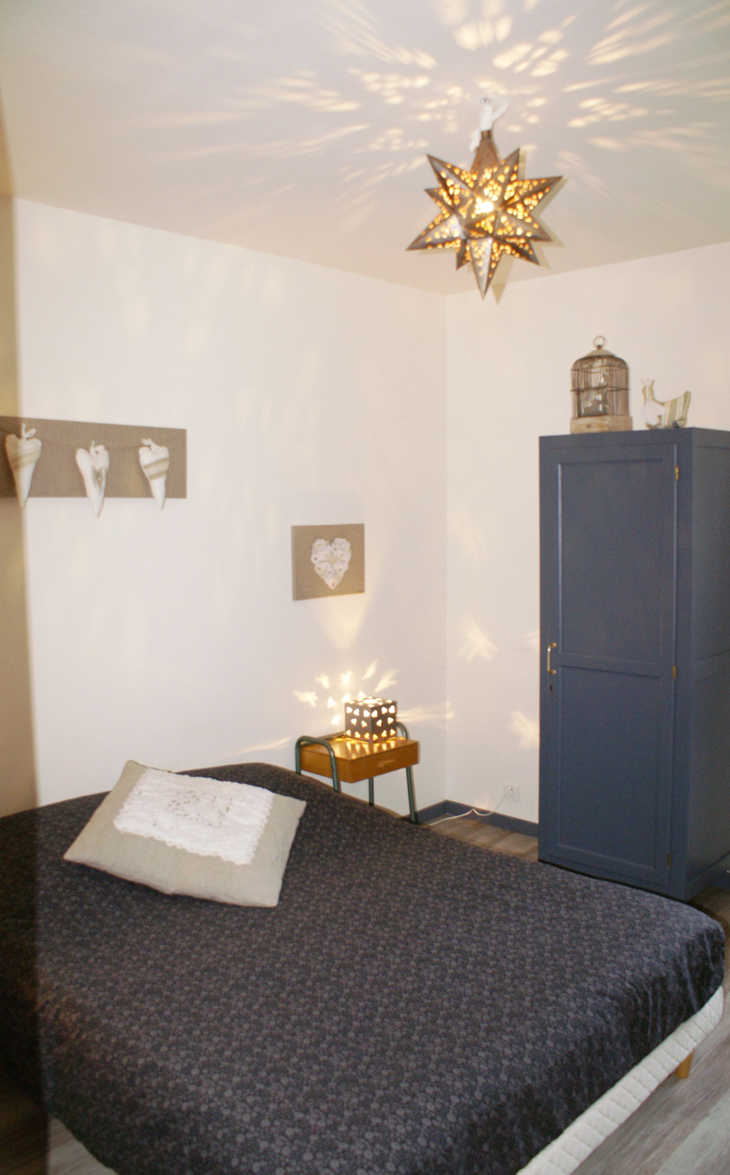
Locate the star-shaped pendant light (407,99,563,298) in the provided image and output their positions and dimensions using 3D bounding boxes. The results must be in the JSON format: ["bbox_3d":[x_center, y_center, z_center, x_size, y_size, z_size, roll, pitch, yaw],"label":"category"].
[{"bbox_3d":[0.288,-0.925,2.105,0.370,0.460,0.370,-1,6,0],"label":"star-shaped pendant light"}]

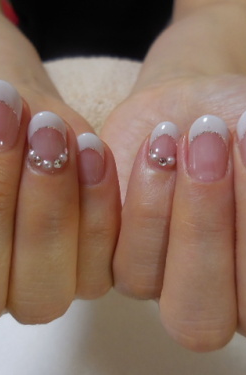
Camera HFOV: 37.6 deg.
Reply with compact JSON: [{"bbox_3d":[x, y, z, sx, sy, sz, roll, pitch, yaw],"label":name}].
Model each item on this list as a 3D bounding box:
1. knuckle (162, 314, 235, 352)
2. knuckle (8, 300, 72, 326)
[{"bbox_3d":[0.018,0.035,0.089,0.017,0.009,0.010,2,0,7],"label":"knuckle"},{"bbox_3d":[-0.020,0.031,0.090,0.015,0.007,0.009,3,0,-7],"label":"knuckle"}]

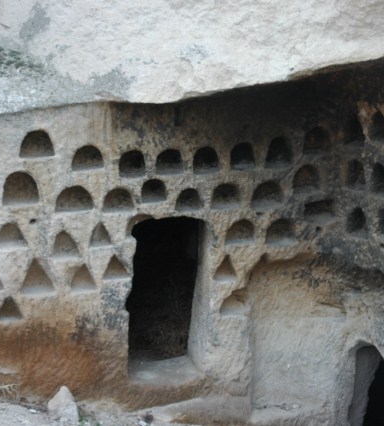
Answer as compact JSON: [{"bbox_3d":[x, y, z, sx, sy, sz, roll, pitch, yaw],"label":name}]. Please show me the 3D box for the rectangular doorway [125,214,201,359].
[{"bbox_3d":[-0.310,0.830,7.700,0.740,1.600,0.600,-2,12,-14],"label":"rectangular doorway"}]

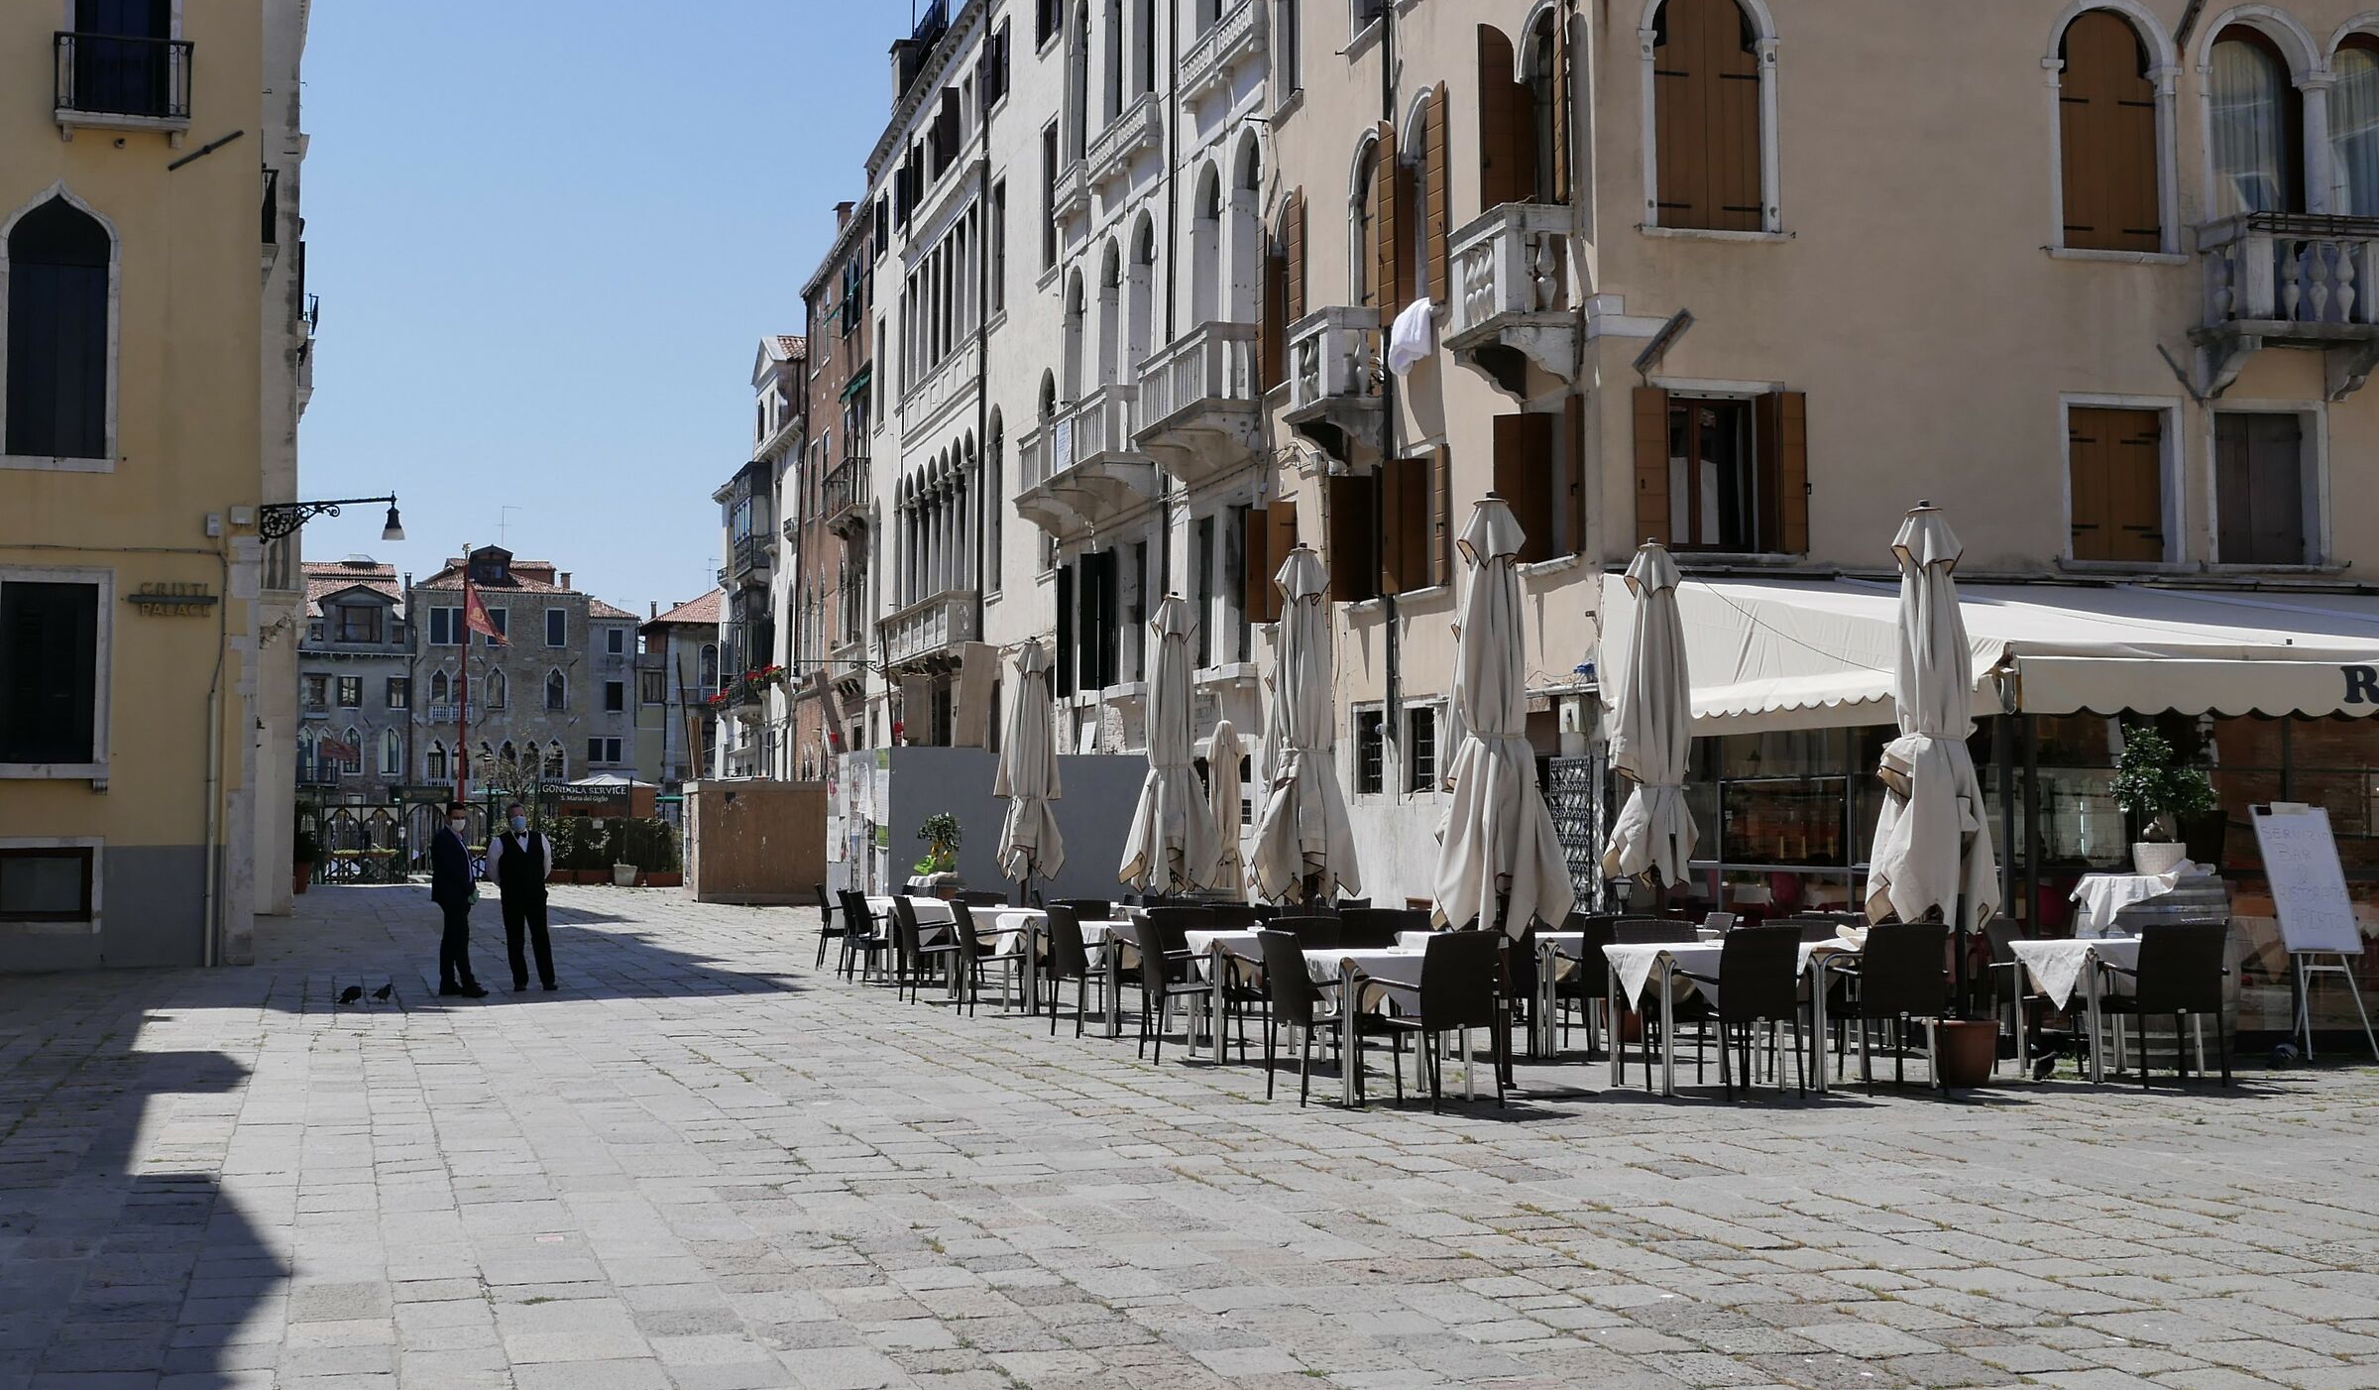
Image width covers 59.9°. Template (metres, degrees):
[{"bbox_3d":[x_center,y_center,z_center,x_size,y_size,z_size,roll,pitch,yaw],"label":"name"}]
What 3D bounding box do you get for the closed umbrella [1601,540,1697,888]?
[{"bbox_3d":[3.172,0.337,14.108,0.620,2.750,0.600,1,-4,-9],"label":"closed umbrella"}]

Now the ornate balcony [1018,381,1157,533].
[{"bbox_3d":[-1.723,-3.624,32.782,0.800,1.534,4.959,1,-4,-20],"label":"ornate balcony"}]

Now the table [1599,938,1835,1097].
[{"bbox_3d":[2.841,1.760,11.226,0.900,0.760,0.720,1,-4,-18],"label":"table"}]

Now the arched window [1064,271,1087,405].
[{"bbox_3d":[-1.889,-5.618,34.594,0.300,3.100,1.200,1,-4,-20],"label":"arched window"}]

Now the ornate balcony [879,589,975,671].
[{"bbox_3d":[-5.919,-1.275,46.043,0.680,1.280,7.400,1,-4,-19],"label":"ornate balcony"}]

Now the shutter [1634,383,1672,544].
[{"bbox_3d":[4.254,-2.073,18.950,0.360,1.505,0.050,1,-4,-9],"label":"shutter"}]

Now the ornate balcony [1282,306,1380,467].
[{"bbox_3d":[1.661,-3.486,23.690,0.740,1.577,1.265,1,-4,-20],"label":"ornate balcony"}]

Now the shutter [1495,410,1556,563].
[{"bbox_3d":[3.234,-2.001,19.858,0.580,1.450,0.060,0,-4,-7],"label":"shutter"}]

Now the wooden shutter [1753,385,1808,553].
[{"bbox_3d":[5.108,-1.913,17.852,0.460,1.420,0.120,1,-4,-10],"label":"wooden shutter"}]

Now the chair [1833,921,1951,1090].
[{"bbox_3d":[3.767,1.682,11.115,0.500,0.900,0.580,0,-4,-2],"label":"chair"}]

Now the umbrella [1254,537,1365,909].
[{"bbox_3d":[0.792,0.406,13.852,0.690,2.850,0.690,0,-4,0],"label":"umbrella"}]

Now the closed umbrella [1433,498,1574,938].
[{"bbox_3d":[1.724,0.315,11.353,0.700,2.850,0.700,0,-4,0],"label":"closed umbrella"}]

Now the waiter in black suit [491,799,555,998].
[{"bbox_3d":[-6.183,1.862,19.219,0.580,1.770,0.380,1,-4,-16],"label":"waiter in black suit"}]

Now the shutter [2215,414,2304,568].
[{"bbox_3d":[10.429,-2.009,20.121,0.900,1.437,0.060,1,-4,-9],"label":"shutter"}]

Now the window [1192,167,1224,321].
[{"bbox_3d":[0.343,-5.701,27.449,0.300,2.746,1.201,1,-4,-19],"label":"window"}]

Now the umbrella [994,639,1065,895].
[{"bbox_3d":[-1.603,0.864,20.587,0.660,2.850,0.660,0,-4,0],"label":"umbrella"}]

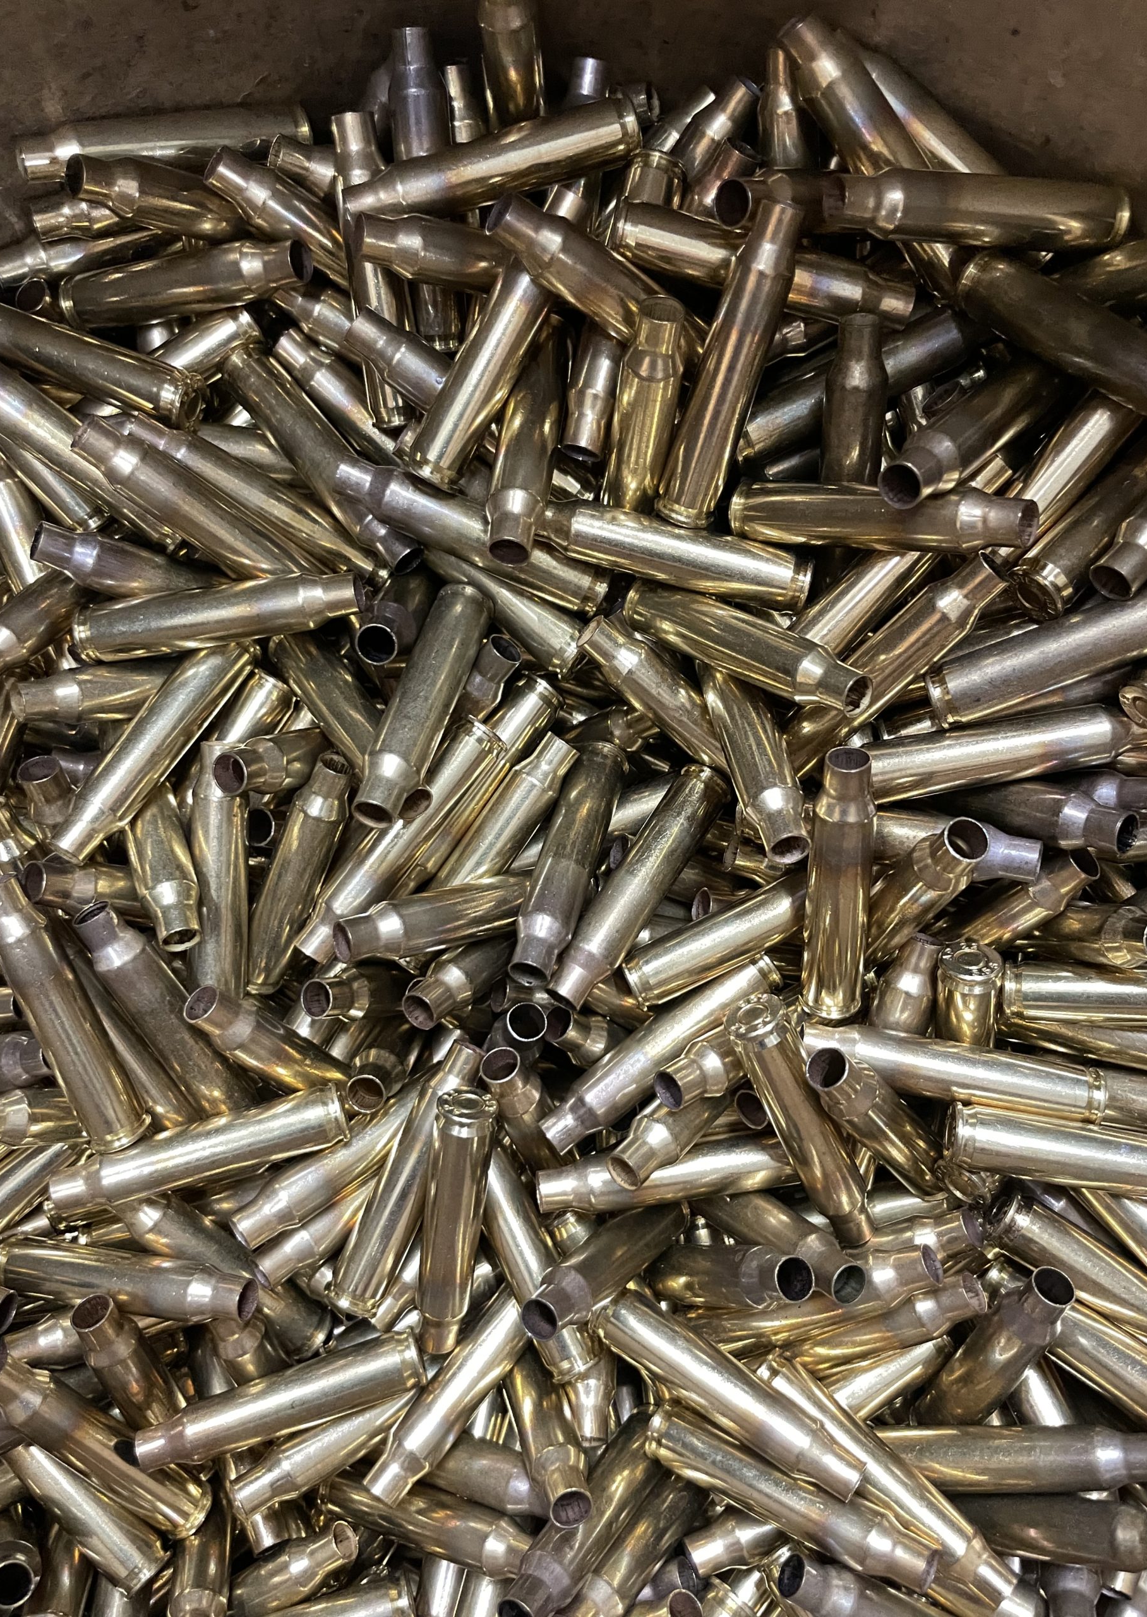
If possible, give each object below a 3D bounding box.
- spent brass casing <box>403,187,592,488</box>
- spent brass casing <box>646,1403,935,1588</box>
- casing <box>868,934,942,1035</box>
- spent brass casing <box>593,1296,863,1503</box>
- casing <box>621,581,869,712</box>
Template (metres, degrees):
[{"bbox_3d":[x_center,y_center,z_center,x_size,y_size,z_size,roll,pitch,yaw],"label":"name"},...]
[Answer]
[{"bbox_3d":[-0.012,-0.072,0.191,0.010,0.010,0.045,27,90,10],"label":"spent brass casing"},{"bbox_3d":[0.033,0.104,0.183,0.045,0.010,0.010,23,76,9],"label":"spent brass casing"},{"bbox_3d":[0.052,0.042,0.201,0.010,0.010,0.045,15,107,17],"label":"casing"},{"bbox_3d":[0.023,0.089,0.187,0.045,0.010,0.010,25,69,29],"label":"spent brass casing"},{"bbox_3d":[0.026,-0.025,0.186,0.045,0.010,0.010,32,103,41],"label":"casing"}]

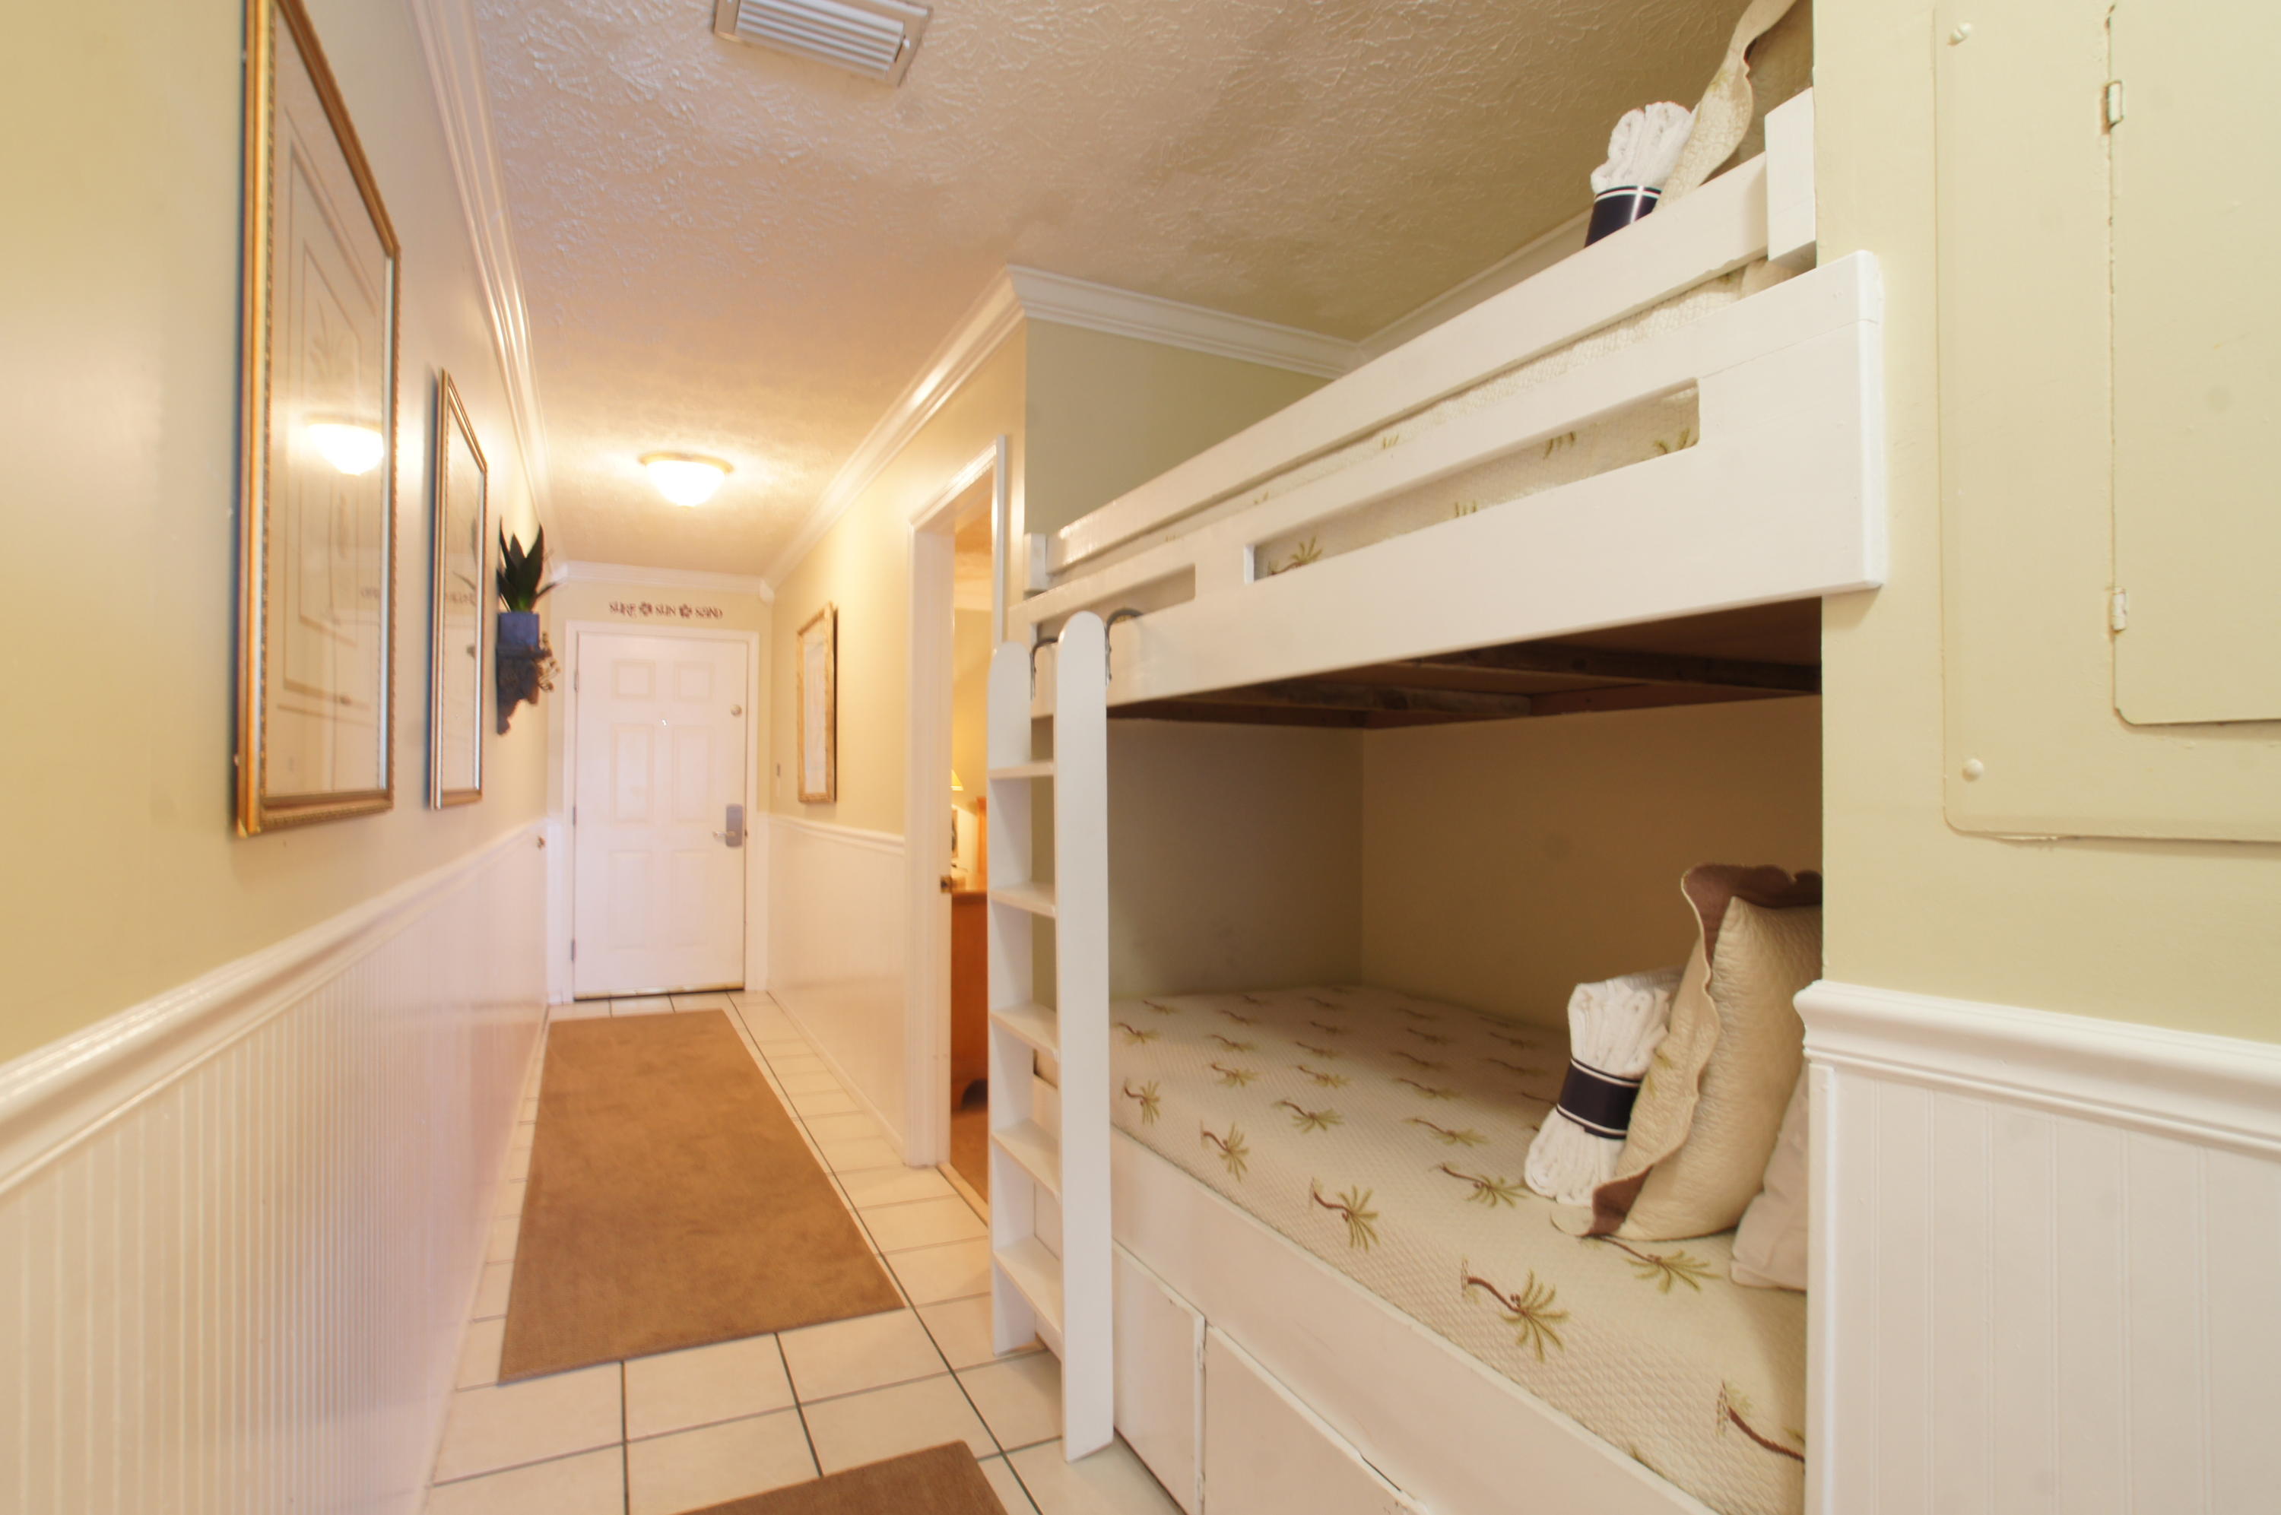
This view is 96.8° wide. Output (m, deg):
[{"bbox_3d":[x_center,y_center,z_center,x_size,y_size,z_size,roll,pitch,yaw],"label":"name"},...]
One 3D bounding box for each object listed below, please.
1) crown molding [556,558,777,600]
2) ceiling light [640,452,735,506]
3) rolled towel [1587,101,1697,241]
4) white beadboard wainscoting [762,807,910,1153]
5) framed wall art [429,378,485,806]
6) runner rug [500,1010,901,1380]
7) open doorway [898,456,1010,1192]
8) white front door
[{"bbox_3d":[-2.734,-1.039,5.883,1.138,0.085,0.085,1,-2,-28],"label":"crown molding"},{"bbox_3d":[-1.758,-1.052,3.920,0.325,0.170,0.325,1,-2,-28],"label":"ceiling light"},{"bbox_3d":[0.617,-0.651,1.303,0.130,0.320,0.135,-3,18,-44],"label":"rolled towel"},{"bbox_3d":[-1.484,0.827,4.677,0.030,1.043,3.070,1,-2,-28],"label":"white beadboard wainscoting"},{"bbox_3d":[-1.258,-0.265,1.869,0.035,0.695,0.650,1,-2,-28],"label":"framed wall art"},{"bbox_3d":[-1.774,1.315,3.760,0.810,0.010,3.567,1,-2,-29],"label":"runner rug"},{"bbox_3d":[-0.496,0.252,2.958,0.140,2.095,0.888,1,-2,-28],"label":"open doorway"},{"bbox_3d":[-2.769,0.337,5.884,0.905,2.060,0.045,1,-2,-28],"label":"white front door"}]

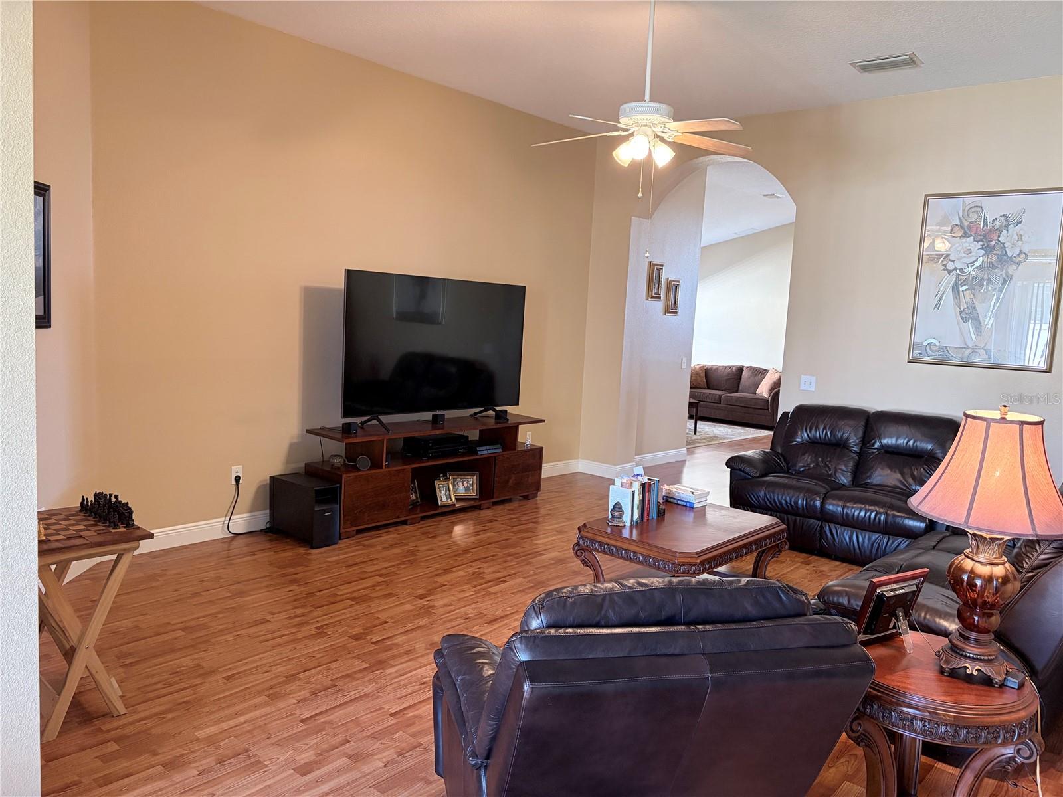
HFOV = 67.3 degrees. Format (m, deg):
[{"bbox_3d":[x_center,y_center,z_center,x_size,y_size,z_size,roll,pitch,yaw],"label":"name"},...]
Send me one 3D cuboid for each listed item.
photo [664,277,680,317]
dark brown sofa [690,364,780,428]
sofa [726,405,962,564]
[{"bbox_3d":[1.488,-1.066,8.432,0.037,0.379,0.242,8,8,41],"label":"photo"},{"bbox_3d":[3.230,-0.069,12.748,2.059,0.874,0.952,8,8,41],"label":"dark brown sofa"},{"bbox_3d":[2.251,0.591,5.636,1.466,0.975,0.952,7,8,36],"label":"sofa"}]

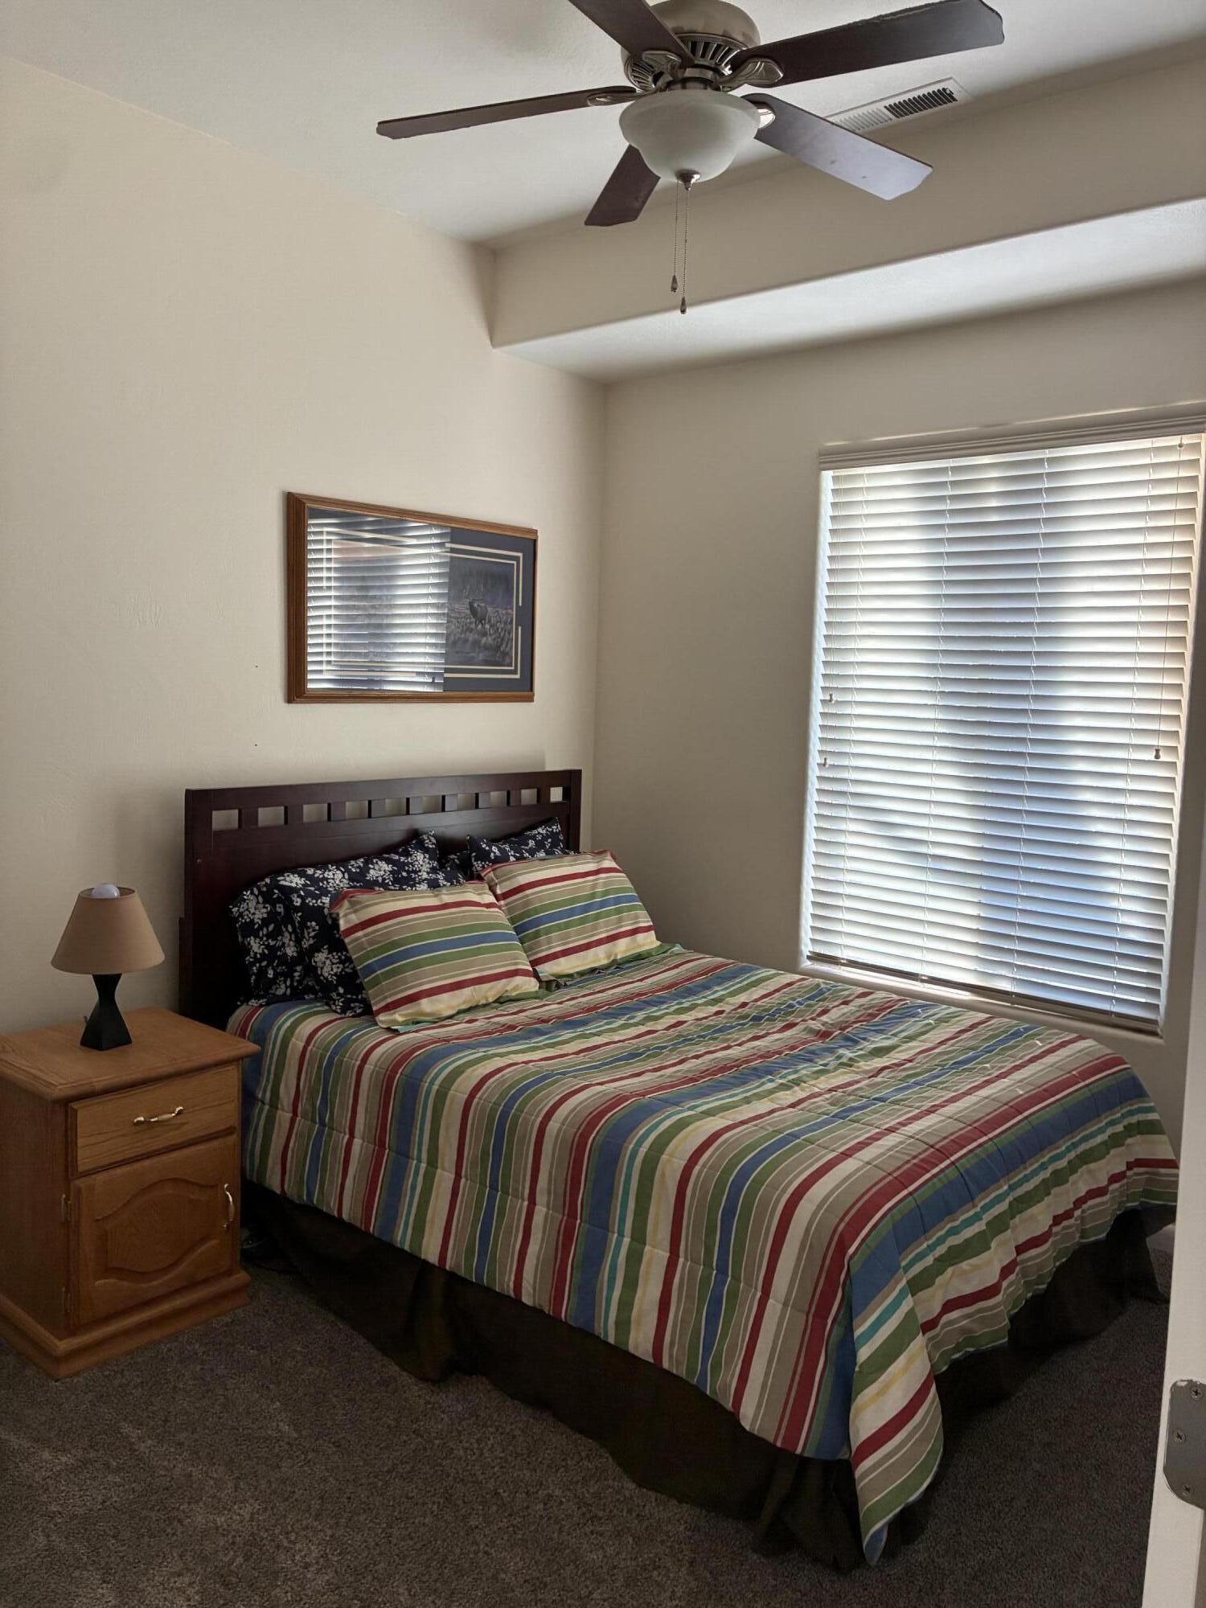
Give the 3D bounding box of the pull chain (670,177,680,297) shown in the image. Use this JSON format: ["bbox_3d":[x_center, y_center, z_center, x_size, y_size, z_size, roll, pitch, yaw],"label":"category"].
[{"bbox_3d":[0.156,-1.196,2.544,0.016,0.241,0.016,7,8,40],"label":"pull chain"}]

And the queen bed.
[{"bbox_3d":[0.143,0.644,3.336,2.195,1.270,1.650,7,8,40],"label":"queen bed"}]

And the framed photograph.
[{"bbox_3d":[-0.594,-0.647,4.010,0.028,0.620,1.067,7,8,40],"label":"framed photograph"}]

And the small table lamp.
[{"bbox_3d":[-1.263,0.407,3.067,0.270,0.413,0.270,7,8,40],"label":"small table lamp"}]

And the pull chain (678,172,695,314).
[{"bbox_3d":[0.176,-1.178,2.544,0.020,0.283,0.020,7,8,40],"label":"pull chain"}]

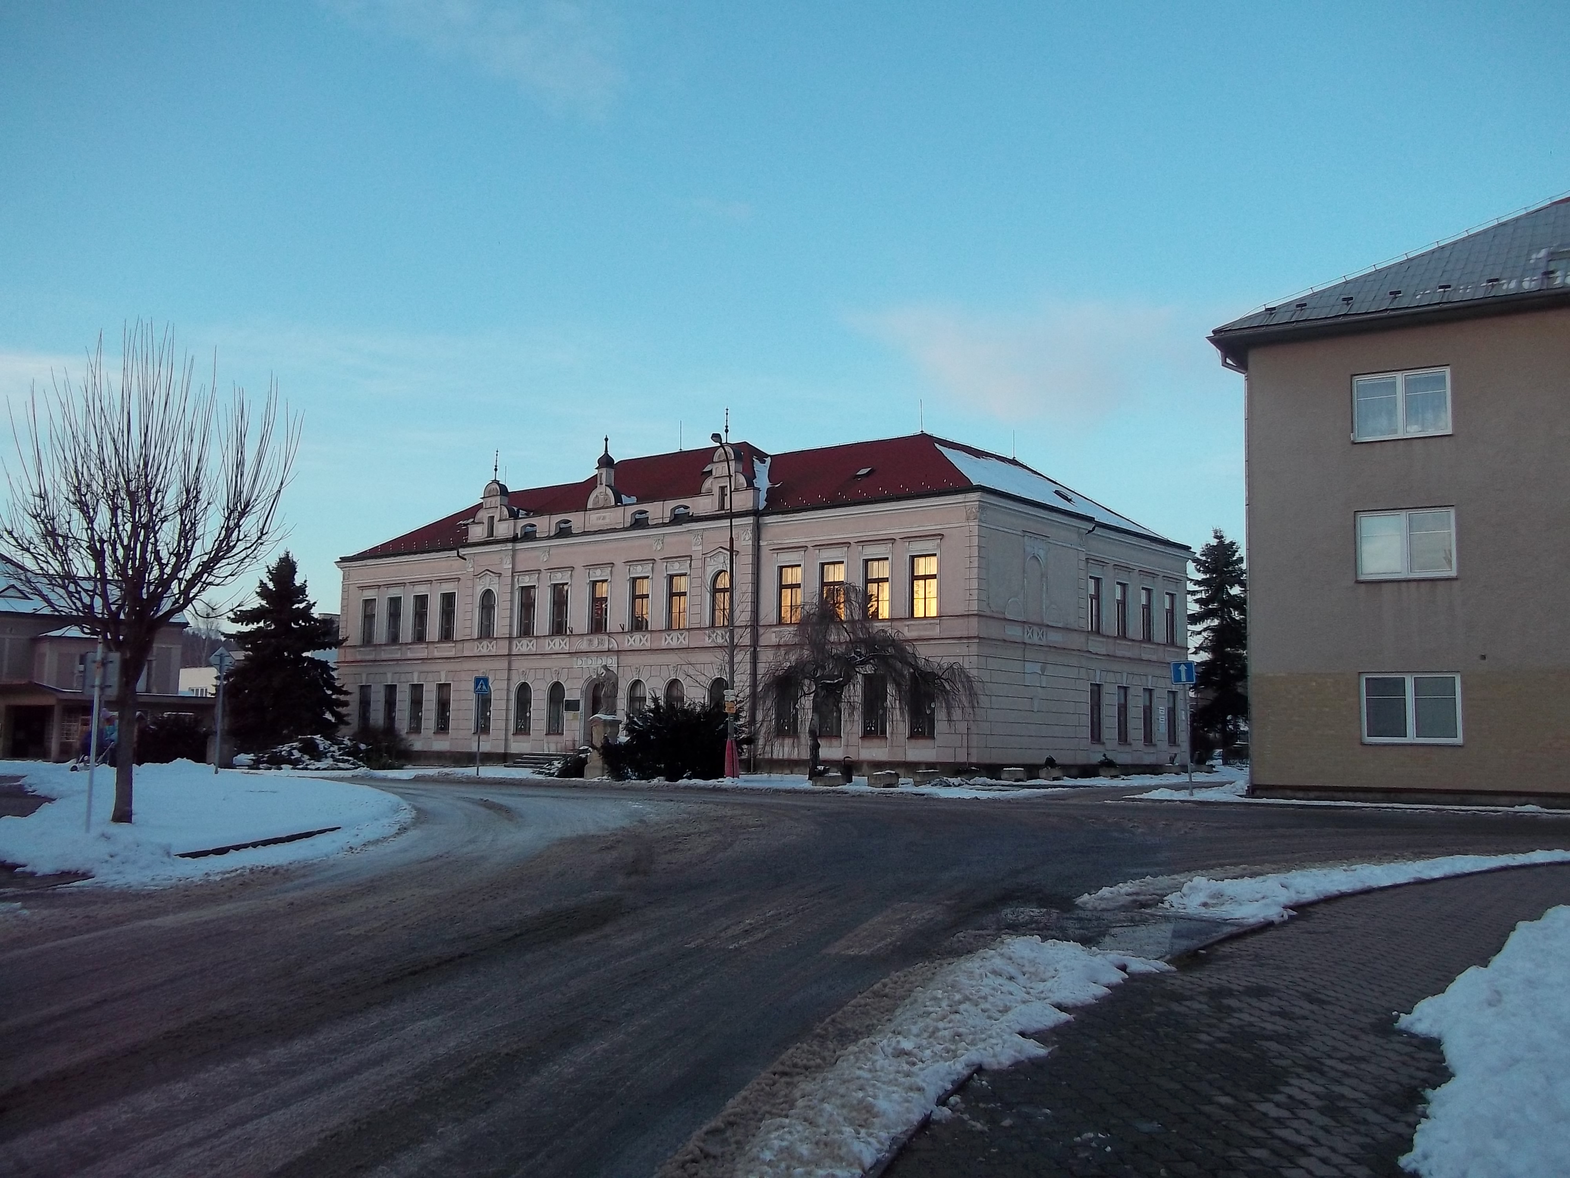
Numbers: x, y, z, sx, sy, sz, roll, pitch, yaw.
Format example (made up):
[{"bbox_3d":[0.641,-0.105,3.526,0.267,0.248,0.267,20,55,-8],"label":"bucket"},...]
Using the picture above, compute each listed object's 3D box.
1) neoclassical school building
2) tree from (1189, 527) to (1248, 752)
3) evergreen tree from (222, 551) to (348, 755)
[{"bbox_3d":[-2.306,1.219,69.596,38.265,14.694,19.592,-4,-8,38],"label":"neoclassical school building"},{"bbox_3d":[23.671,3.052,78.691,4.600,12.760,4.600,1,-6,0],"label":"tree"},{"bbox_3d":[-20.495,2.826,59.474,5.200,8.760,5.200,1,-6,0],"label":"evergreen tree"}]

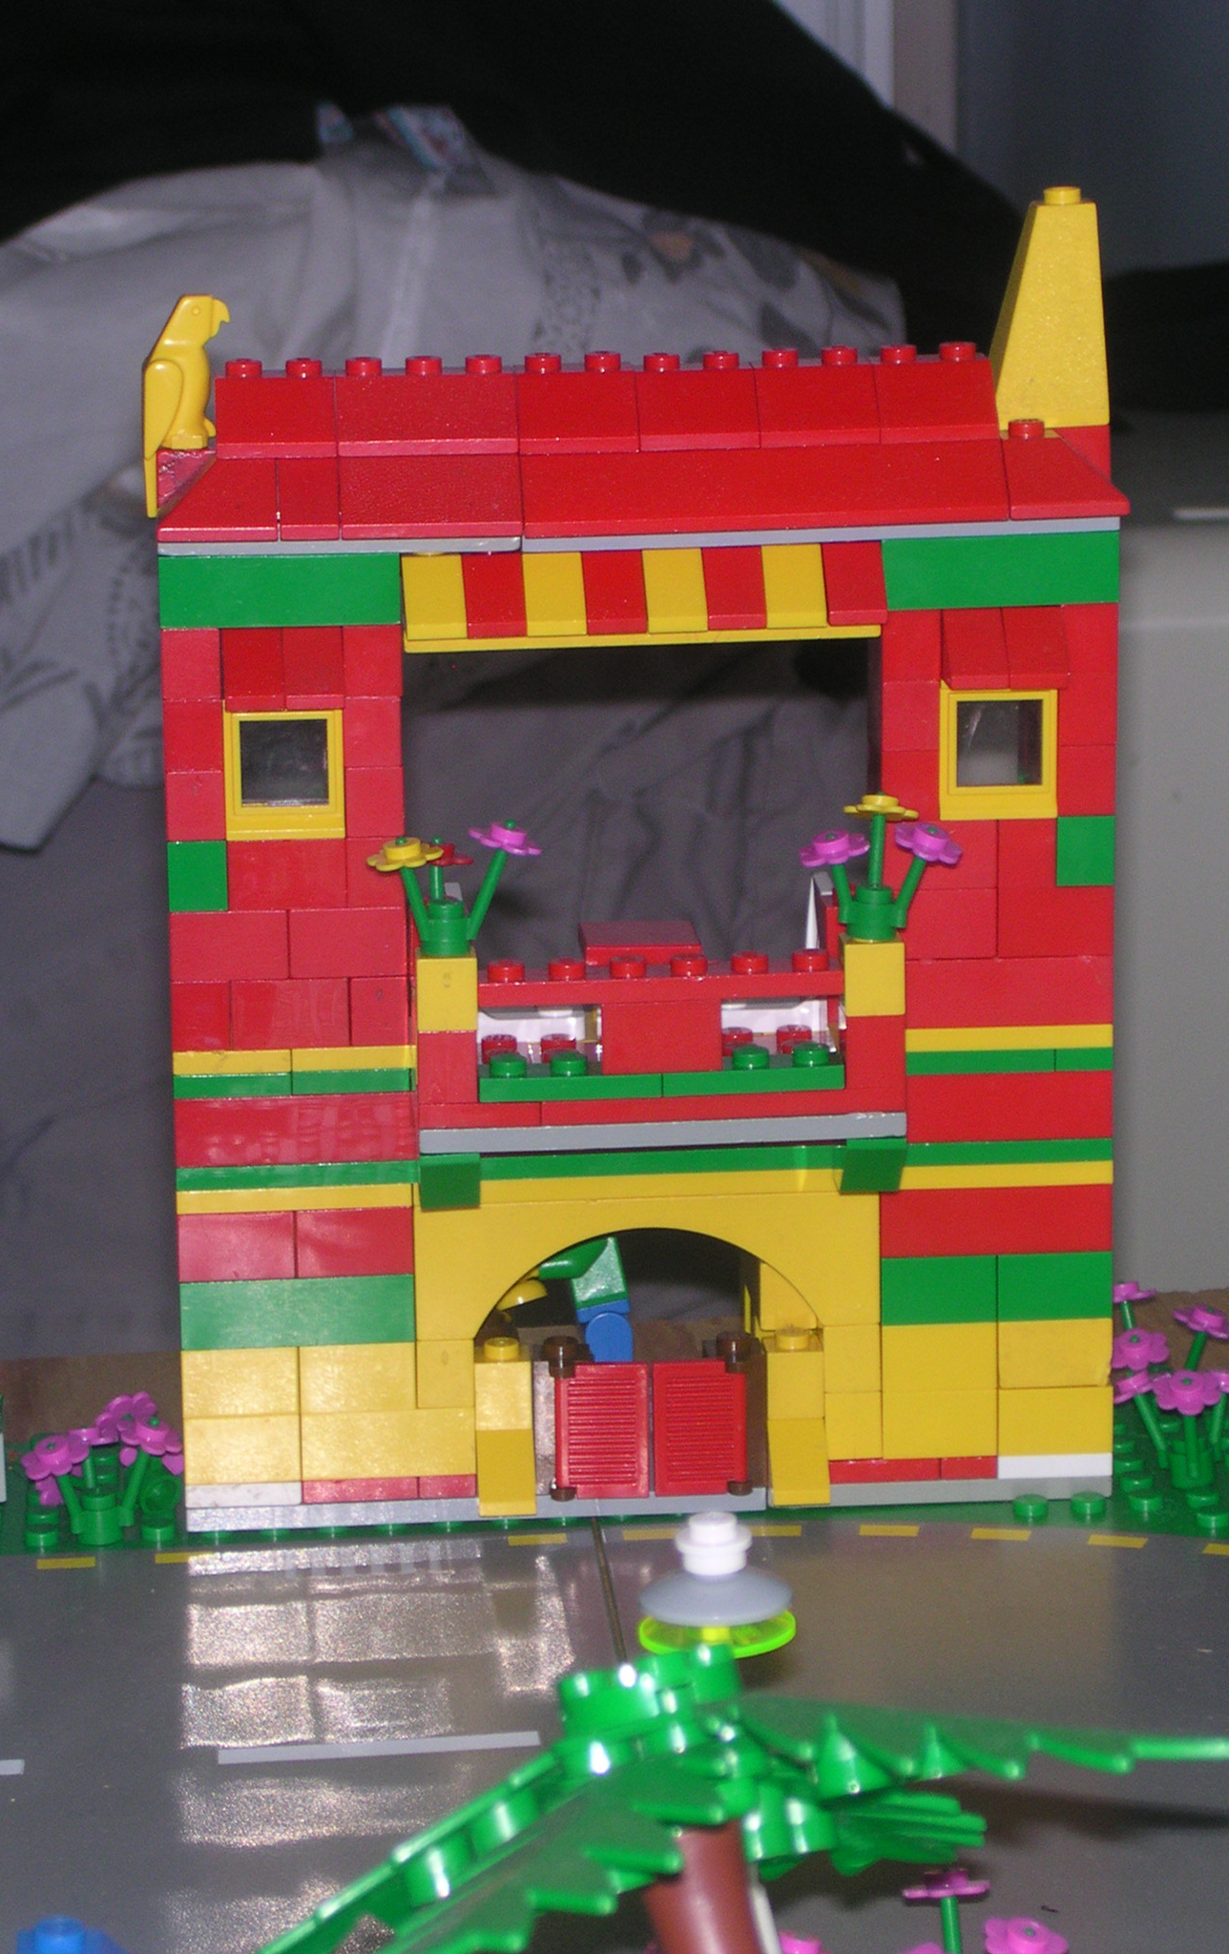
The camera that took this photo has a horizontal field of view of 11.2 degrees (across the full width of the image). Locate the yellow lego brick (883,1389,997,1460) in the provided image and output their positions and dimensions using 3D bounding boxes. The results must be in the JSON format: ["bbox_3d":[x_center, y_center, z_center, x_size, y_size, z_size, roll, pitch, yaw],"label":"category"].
[{"bbox_3d":[0.045,0.060,0.868,0.016,0.010,0.009,-2,13,-5],"label":"yellow lego brick"}]

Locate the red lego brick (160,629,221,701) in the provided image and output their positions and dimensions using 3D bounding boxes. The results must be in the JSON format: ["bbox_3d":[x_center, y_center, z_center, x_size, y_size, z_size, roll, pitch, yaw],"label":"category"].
[{"bbox_3d":[-0.056,-0.043,0.836,0.008,0.010,0.009,-2,13,-5],"label":"red lego brick"}]

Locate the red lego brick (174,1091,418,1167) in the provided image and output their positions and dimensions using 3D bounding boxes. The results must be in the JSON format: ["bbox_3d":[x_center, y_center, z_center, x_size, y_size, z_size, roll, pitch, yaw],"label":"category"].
[{"bbox_3d":[-0.044,0.019,0.853,0.032,0.010,0.010,-2,12,-5],"label":"red lego brick"}]

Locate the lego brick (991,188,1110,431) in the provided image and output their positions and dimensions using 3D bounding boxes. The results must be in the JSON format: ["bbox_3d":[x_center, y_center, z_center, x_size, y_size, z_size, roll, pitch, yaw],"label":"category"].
[{"bbox_3d":[0.058,-0.090,0.847,0.016,0.030,0.016,-2,13,-5],"label":"lego brick"}]

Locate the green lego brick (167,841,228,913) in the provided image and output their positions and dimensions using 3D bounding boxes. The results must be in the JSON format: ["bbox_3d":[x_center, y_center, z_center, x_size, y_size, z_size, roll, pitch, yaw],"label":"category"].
[{"bbox_3d":[-0.056,-0.015,0.845,0.008,0.010,0.010,-2,12,-5],"label":"green lego brick"}]

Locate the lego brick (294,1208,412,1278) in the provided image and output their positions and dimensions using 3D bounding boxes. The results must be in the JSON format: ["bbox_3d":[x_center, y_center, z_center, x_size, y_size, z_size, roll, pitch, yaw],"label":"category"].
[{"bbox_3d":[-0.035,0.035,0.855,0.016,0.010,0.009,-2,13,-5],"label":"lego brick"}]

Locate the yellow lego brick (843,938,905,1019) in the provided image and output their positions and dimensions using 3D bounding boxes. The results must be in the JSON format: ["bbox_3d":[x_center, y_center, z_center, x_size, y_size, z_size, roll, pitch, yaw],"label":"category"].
[{"bbox_3d":[0.034,-0.001,0.823,0.008,0.011,0.008,-2,13,-5],"label":"yellow lego brick"}]

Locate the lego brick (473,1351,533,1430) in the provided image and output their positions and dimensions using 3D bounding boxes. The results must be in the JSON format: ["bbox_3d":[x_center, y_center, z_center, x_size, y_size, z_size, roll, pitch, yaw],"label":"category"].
[{"bbox_3d":[-0.015,0.057,0.860,0.008,0.010,0.008,-2,12,-5],"label":"lego brick"}]

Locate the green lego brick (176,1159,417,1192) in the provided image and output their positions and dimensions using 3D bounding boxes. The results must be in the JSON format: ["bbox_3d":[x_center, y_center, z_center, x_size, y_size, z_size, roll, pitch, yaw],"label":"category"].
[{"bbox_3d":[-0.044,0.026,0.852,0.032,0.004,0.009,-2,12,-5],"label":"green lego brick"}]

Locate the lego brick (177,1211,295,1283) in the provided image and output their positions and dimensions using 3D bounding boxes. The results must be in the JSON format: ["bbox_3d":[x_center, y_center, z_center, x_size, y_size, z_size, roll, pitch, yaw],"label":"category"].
[{"bbox_3d":[-0.051,0.035,0.854,0.016,0.010,0.009,-2,12,-5],"label":"lego brick"}]

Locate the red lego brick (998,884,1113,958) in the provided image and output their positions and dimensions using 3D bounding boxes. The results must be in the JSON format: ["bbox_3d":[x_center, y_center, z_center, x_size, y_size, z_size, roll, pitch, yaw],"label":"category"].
[{"bbox_3d":[0.060,-0.008,0.853,0.016,0.010,0.008,-2,12,-5],"label":"red lego brick"}]

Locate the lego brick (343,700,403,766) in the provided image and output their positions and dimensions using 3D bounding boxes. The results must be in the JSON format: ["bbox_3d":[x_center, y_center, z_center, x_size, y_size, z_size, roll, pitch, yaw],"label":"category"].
[{"bbox_3d":[-0.032,-0.034,0.843,0.008,0.010,0.010,-2,12,-5],"label":"lego brick"}]

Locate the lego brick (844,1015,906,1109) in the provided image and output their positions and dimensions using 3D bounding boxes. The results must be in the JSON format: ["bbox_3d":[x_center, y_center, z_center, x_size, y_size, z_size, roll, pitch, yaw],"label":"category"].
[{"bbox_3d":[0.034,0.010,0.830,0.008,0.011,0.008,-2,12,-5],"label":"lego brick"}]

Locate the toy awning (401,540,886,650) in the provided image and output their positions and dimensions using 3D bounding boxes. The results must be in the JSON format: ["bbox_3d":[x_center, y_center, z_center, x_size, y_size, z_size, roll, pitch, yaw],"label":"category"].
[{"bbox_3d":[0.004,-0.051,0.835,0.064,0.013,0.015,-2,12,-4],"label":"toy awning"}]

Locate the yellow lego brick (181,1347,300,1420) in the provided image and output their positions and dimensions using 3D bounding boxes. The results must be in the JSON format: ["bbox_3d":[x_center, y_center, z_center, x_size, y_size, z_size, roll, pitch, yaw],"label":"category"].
[{"bbox_3d":[-0.051,0.054,0.859,0.016,0.010,0.011,-2,12,-4],"label":"yellow lego brick"}]

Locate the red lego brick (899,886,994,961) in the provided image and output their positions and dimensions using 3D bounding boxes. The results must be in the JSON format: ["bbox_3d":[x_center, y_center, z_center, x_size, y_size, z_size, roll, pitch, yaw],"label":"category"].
[{"bbox_3d":[0.044,-0.008,0.852,0.016,0.010,0.009,-2,13,-5],"label":"red lego brick"}]

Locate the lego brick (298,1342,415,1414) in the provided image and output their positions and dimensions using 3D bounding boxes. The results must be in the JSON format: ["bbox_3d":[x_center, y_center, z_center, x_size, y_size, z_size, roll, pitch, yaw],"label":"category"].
[{"bbox_3d":[-0.035,0.054,0.859,0.016,0.010,0.009,-2,12,-5],"label":"lego brick"}]

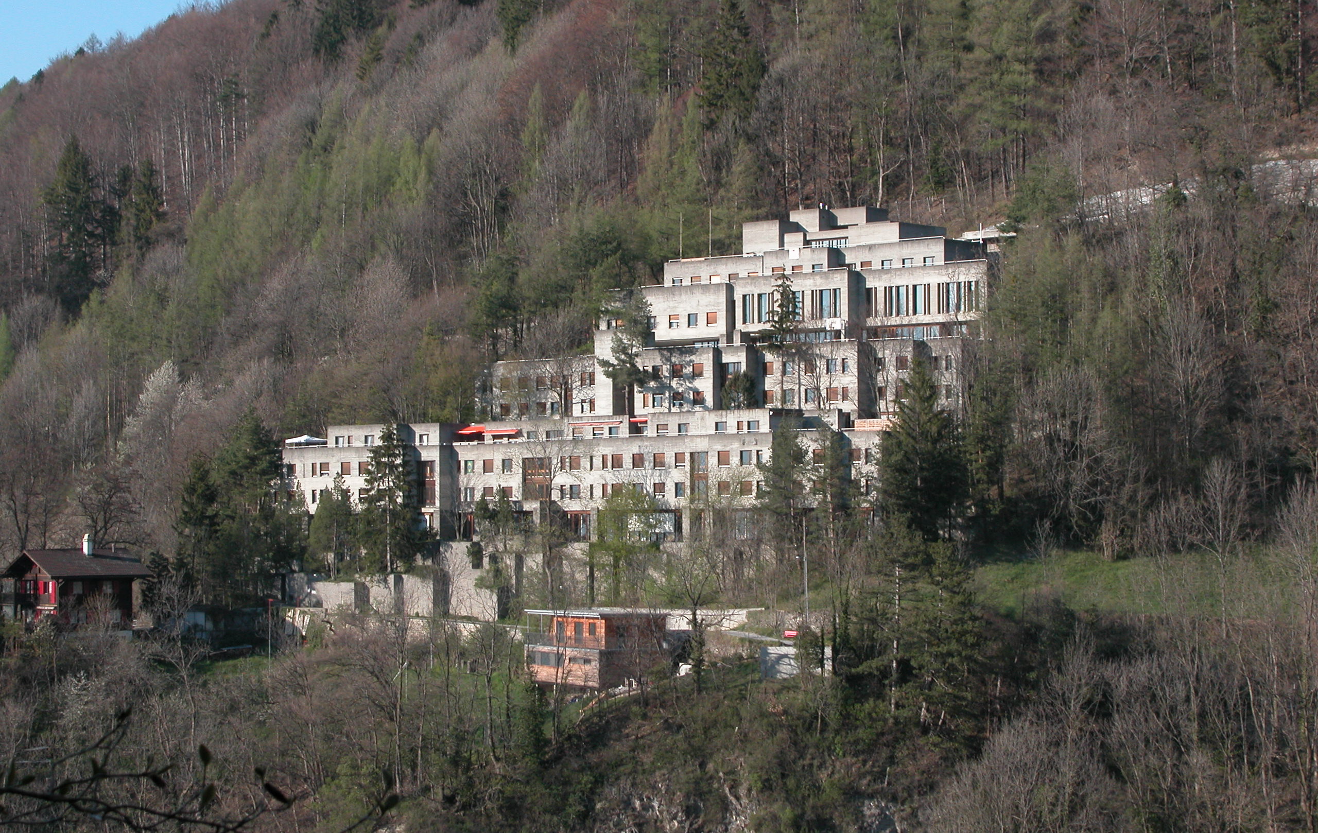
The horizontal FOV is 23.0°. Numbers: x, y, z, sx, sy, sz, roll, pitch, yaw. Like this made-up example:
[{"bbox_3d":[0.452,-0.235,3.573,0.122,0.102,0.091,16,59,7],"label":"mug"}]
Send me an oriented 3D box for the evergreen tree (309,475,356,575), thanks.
[{"bbox_3d":[-32.830,10.805,325.000,4.963,10.026,4.963,0,-2,0],"label":"evergreen tree"}]

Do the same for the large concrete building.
[{"bbox_3d":[1.150,-3.580,338.670,80.000,36.700,38.000,-2,-3,41],"label":"large concrete building"}]

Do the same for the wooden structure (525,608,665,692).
[{"bbox_3d":[-5.376,20.105,279.100,6.800,6.600,12.500,1,-3,-32],"label":"wooden structure"}]

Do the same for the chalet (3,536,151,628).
[{"bbox_3d":[-57.370,16.340,320.000,8.000,9.200,12.400,-2,-3,43],"label":"chalet"}]

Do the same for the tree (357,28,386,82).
[{"bbox_3d":[-48.464,-60.949,545.000,4.855,9.107,4.855,0,-2,0],"label":"tree"}]

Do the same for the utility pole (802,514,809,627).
[{"bbox_3d":[12.289,13.088,272.000,0.300,9.800,0.300,-3,-2,0],"label":"utility pole"}]

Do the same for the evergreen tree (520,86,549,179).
[{"bbox_3d":[-17.020,-38.810,442.000,4.080,13.360,4.080,0,-2,0],"label":"evergreen tree"}]

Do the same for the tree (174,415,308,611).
[{"bbox_3d":[-43.690,9.540,337.000,13.510,20.260,11.480,0,-2,0],"label":"tree"}]

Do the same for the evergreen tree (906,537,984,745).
[{"bbox_3d":[21.689,17.092,247.000,5.894,15.398,5.894,0,-2,0],"label":"evergreen tree"}]

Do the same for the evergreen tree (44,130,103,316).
[{"bbox_3d":[-84.650,-27.840,468.000,8.640,25.760,8.640,0,-2,0],"label":"evergreen tree"}]

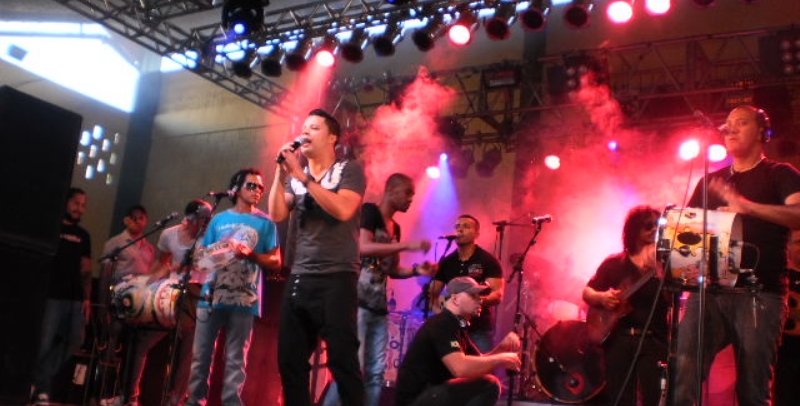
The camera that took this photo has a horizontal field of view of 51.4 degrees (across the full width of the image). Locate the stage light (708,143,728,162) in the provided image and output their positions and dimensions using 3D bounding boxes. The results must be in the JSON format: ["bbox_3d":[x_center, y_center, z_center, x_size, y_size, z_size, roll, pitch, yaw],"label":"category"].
[{"bbox_3d":[3.878,-0.631,10.107,0.260,0.260,0.320,0,12,25],"label":"stage light"}]

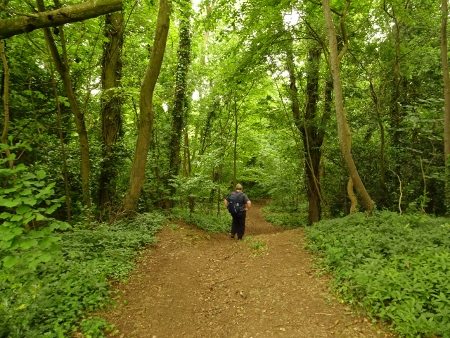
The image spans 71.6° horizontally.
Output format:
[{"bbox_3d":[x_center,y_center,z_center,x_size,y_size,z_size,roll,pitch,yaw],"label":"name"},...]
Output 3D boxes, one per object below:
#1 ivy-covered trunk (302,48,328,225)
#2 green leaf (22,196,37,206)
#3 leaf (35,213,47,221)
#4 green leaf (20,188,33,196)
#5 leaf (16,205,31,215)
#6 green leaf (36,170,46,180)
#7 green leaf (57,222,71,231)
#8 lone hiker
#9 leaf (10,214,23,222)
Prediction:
[{"bbox_3d":[3.247,-1.166,11.200,0.880,6.300,0.750,0,2,0],"label":"ivy-covered trunk"},{"bbox_3d":[-2.004,0.333,3.200,0.122,0.102,0.070,-1,2,-32],"label":"green leaf"},{"bbox_3d":[-1.891,0.487,3.200,0.106,0.082,0.070,-1,2,-31],"label":"leaf"},{"bbox_3d":[-2.035,0.241,3.200,0.104,0.082,0.070,-1,2,-32],"label":"green leaf"},{"bbox_3d":[-2.065,0.415,3.200,0.121,0.102,0.070,-1,2,-33],"label":"leaf"},{"bbox_3d":[-1.910,0.068,3.250,0.090,0.104,0.070,-1,2,-30],"label":"green leaf"},{"bbox_3d":[-1.629,0.580,3.150,0.125,0.081,0.070,-1,2,-27],"label":"green leaf"},{"bbox_3d":[0.415,1.320,9.600,0.780,1.730,0.500,0,2,13],"label":"lone hiker"},{"bbox_3d":[-2.137,0.507,3.200,0.102,0.082,0.070,-1,2,-34],"label":"leaf"}]

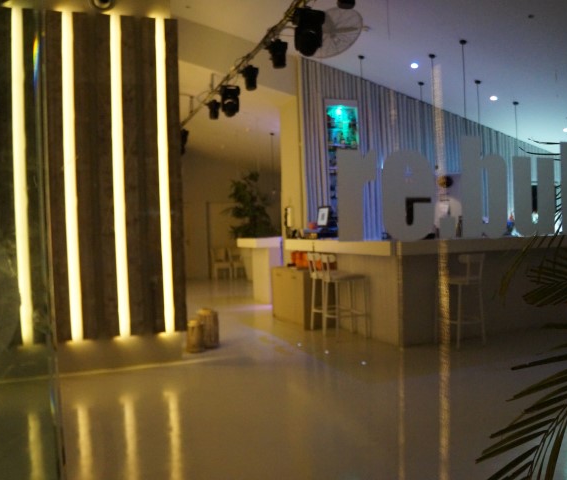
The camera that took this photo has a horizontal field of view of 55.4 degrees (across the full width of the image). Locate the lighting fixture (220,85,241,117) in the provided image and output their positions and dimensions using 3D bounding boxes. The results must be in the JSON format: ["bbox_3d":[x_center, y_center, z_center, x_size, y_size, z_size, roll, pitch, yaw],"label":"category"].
[{"bbox_3d":[-0.725,-1.911,7.422,0.290,0.430,0.280,-1,1,0],"label":"lighting fixture"}]

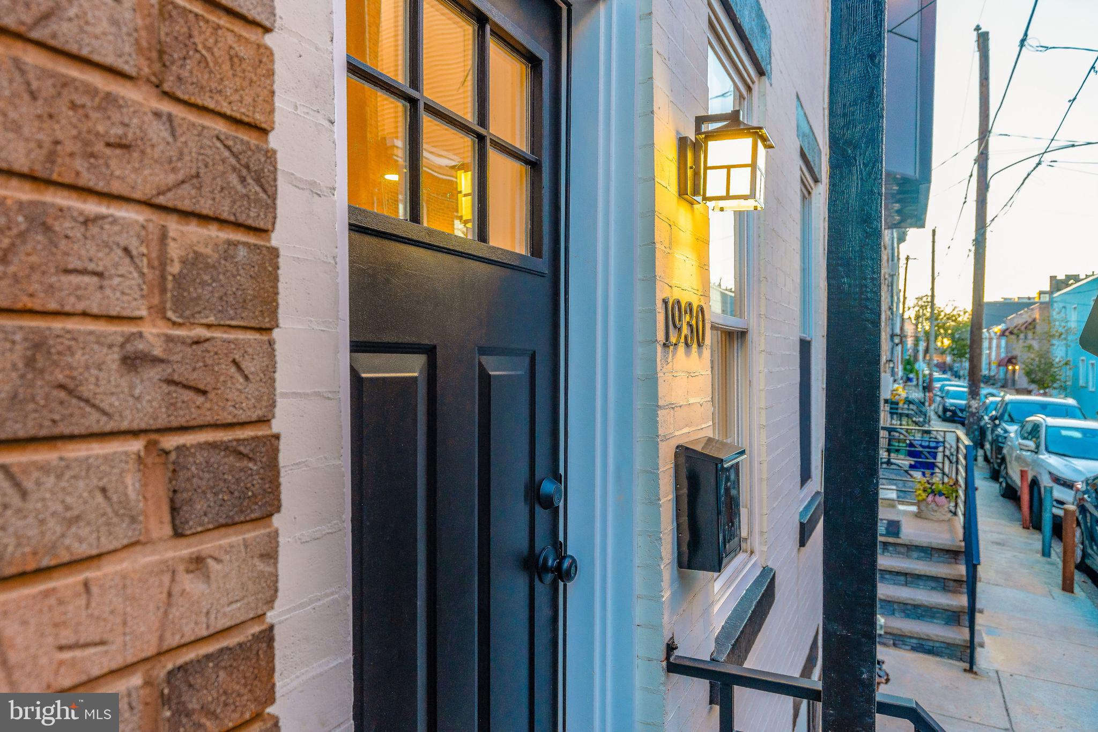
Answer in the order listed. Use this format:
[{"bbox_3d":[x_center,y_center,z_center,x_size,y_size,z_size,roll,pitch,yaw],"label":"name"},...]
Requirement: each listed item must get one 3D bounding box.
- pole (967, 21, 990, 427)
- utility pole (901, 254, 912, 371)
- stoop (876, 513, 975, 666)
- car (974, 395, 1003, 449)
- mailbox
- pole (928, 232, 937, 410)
[{"bbox_3d":[10.531,-2.938,17.900,0.330,10.500,0.330,1,0,26],"label":"pole"},{"bbox_3d":[29.075,-3.447,60.000,0.280,11.200,0.280,2,0,26],"label":"utility pole"},{"bbox_3d":[3.470,1.986,7.009,1.020,0.740,2.400,0,0,26],"label":"stoop"},{"bbox_3d":[13.194,1.646,20.931,1.820,1.470,4.600,0,0,26],"label":"car"},{"bbox_3d":[0.386,0.316,1.730,0.113,0.285,0.215,0,0,26],"label":"mailbox"},{"bbox_3d":[21.921,-2.769,41.800,0.300,10.200,0.300,1,0,26],"label":"pole"}]

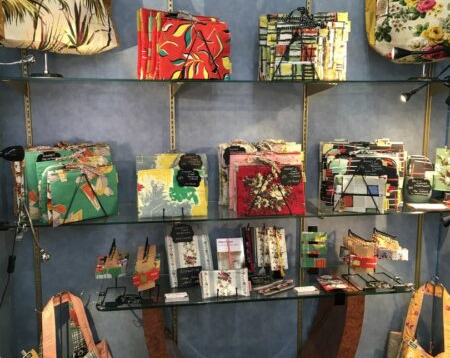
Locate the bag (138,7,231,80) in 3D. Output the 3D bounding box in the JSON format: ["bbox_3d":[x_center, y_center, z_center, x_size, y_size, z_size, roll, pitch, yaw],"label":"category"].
[{"bbox_3d":[-0.147,-0.478,1.794,0.295,0.243,0.160,-4,10,-20],"label":"bag"}]

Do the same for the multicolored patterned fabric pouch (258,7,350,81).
[{"bbox_3d":[0.285,-0.493,1.857,0.310,0.250,0.150,1,10,4],"label":"multicolored patterned fabric pouch"}]

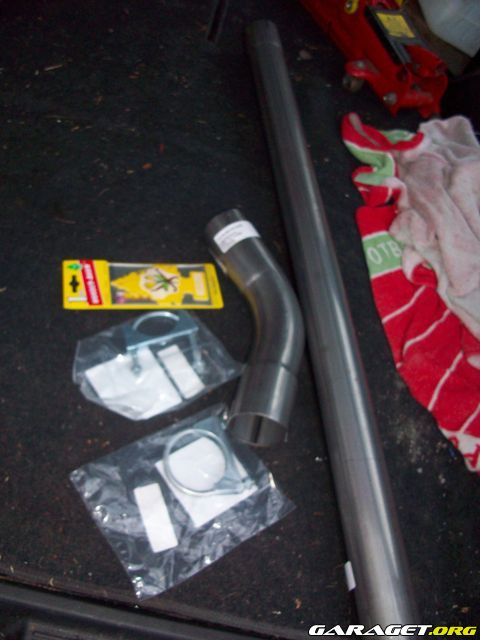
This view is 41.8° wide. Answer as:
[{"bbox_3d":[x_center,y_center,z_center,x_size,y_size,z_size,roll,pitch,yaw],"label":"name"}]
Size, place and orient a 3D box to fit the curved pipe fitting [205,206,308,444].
[{"bbox_3d":[0.023,-0.002,0.750,0.112,0.063,0.318,2,54,-15],"label":"curved pipe fitting"}]

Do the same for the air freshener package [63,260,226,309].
[{"bbox_3d":[-0.118,-0.042,0.773,0.192,0.006,0.074,-1,54,-17],"label":"air freshener package"}]

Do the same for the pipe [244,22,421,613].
[{"bbox_3d":[0.096,-0.094,0.843,0.059,0.059,1.060,4,53,-14],"label":"pipe"}]

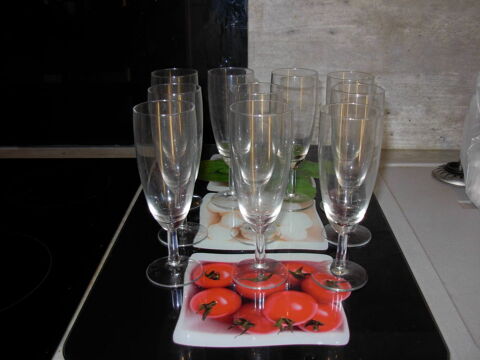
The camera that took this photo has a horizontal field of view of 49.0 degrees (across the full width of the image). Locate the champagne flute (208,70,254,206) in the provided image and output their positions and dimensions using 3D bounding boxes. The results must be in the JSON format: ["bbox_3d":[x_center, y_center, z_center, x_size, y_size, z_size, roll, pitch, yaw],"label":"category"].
[{"bbox_3d":[-0.010,-0.052,0.684,0.059,0.174,0.059,-1,22,0],"label":"champagne flute"}]

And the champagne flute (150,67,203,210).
[{"bbox_3d":[-0.080,-0.052,0.686,0.059,0.174,0.059,-1,22,0],"label":"champagne flute"}]

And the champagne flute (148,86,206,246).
[{"bbox_3d":[-0.068,-0.016,0.596,0.059,0.174,0.059,-1,22,0],"label":"champagne flute"}]

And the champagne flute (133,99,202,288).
[{"bbox_3d":[-0.069,0.015,0.520,0.059,0.174,0.059,-1,22,0],"label":"champagne flute"}]

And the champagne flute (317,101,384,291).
[{"bbox_3d":[0.101,0.017,0.509,0.059,0.174,0.059,-1,22,0],"label":"champagne flute"}]

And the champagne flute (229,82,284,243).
[{"bbox_3d":[0.017,-0.017,0.595,0.059,0.174,0.059,-1,22,0],"label":"champagne flute"}]

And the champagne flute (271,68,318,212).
[{"bbox_3d":[0.069,-0.050,0.677,0.059,0.174,0.059,-1,22,0],"label":"champagne flute"}]

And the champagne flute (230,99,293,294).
[{"bbox_3d":[0.020,0.016,0.514,0.059,0.174,0.059,-1,22,0],"label":"champagne flute"}]

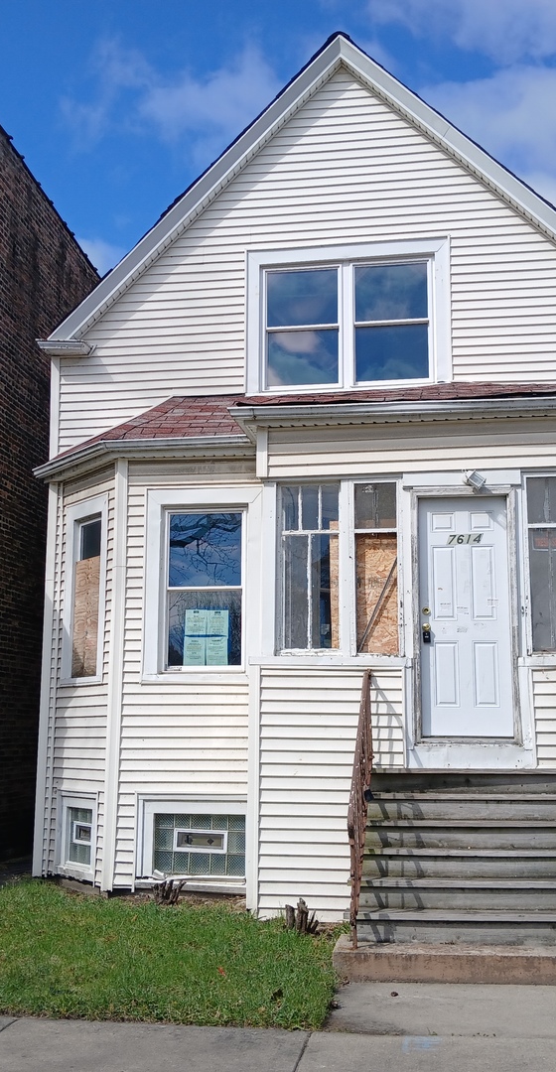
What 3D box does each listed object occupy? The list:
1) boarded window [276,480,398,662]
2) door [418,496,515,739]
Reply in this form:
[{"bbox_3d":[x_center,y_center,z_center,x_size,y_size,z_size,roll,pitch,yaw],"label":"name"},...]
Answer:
[{"bbox_3d":[0.522,0.263,9.126,1.067,1.517,0.120,-1,-11,8],"label":"boarded window"},{"bbox_3d":[1.560,0.653,8.938,0.745,2.000,0.070,-1,-11,8],"label":"door"}]

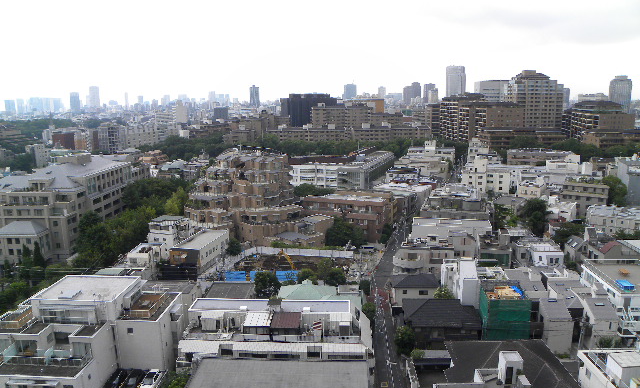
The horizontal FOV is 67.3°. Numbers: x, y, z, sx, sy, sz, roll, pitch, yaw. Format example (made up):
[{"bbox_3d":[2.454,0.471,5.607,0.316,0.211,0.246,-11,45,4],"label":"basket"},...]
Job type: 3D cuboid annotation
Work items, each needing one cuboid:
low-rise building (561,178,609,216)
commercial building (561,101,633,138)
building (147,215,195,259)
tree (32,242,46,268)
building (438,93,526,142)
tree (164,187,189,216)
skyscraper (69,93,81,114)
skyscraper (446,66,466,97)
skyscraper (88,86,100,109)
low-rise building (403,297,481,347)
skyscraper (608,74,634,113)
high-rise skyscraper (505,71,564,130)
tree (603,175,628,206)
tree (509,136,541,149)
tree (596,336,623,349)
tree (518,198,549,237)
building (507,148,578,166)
[{"bbox_3d":[91.000,2.464,165.511,13.800,13.000,9.000,8,13,34],"label":"low-rise building"},{"bbox_3d":[196.995,-45.805,346.268,21.500,43.000,82.000,3,11,15],"label":"commercial building"},{"bbox_3d":[-39.300,11.269,127.289,7.000,11.300,9.000,3,11,16],"label":"building"},{"bbox_3d":[-69.762,14.891,119.661,2.500,7.100,2.500,-6,13,-29],"label":"tree"},{"bbox_3d":[114.975,-47.796,348.783,24.000,46.000,82.000,-1,11,-3],"label":"building"},{"bbox_3d":[-49.750,4.086,166.652,7.500,12.800,7.500,0,11,0],"label":"tree"},{"bbox_3d":[-1251.823,-466.439,2456.128,46.000,102.000,46.000,-6,12,-29],"label":"skyscraper"},{"bbox_3d":[305.974,-222.382,1077.521,38.000,124.000,38.000,3,11,15],"label":"skyscraper"},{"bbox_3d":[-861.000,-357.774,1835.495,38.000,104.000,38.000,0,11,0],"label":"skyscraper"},{"bbox_3d":[20.200,21.513,82.199,12.000,7.300,11.000,0,11,2],"label":"low-rise building"},{"bbox_3d":[525.109,-158.093,844.765,34.000,96.000,33.000,7,13,31],"label":"skyscraper"},{"bbox_3d":[174.577,-74.325,391.231,36.000,50.000,26.000,0,11,0],"label":"high-rise skyscraper"},{"bbox_3d":[112.856,-0.628,183.276,8.500,13.600,8.500,0,11,0],"label":"tree"},{"bbox_3d":[170.000,-41.085,399.292,23.000,13.000,16.000,0,11,2],"label":"tree"},{"bbox_3d":[48.587,24.993,80.676,3.800,2.800,3.000,0,11,0],"label":"tree"},{"bbox_3d":[61.666,8.363,138.843,7.400,12.000,7.400,0,10,0],"label":"tree"},{"bbox_3d":[119.087,-17.556,258.444,34.000,15.000,14.000,2,11,14],"label":"building"}]

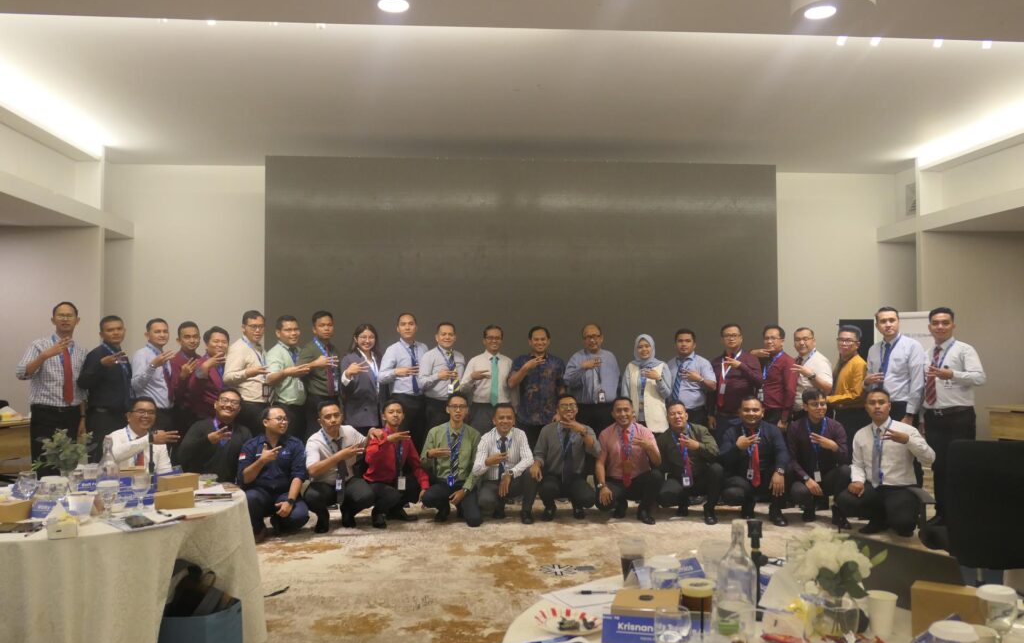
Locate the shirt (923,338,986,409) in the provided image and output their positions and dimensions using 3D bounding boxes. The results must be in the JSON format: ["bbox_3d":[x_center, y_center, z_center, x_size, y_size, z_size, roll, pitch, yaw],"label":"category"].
[{"bbox_3d":[3.575,0.413,6.450,0.380,0.570,0.540,1,-2,-38],"label":"shirt"}]

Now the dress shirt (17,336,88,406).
[{"bbox_3d":[-3.396,0.370,5.900,0.520,0.530,0.330,1,-2,-44],"label":"dress shirt"}]

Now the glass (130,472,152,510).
[{"bbox_3d":[-1.675,0.768,3.600,0.087,0.171,0.087,0,-2,0],"label":"glass"}]

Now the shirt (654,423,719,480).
[{"bbox_3d":[1.512,1.139,6.900,0.530,0.510,0.340,-1,-2,18],"label":"shirt"}]

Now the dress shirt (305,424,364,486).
[{"bbox_3d":[-1.440,1.093,6.500,0.450,0.450,0.340,1,-2,-33],"label":"dress shirt"}]

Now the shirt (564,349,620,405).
[{"bbox_3d":[0.743,0.507,7.350,0.490,0.520,0.330,0,-2,-5],"label":"shirt"}]

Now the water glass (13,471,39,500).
[{"bbox_3d":[-2.076,0.717,3.420,0.080,0.155,0.080,0,-2,0],"label":"water glass"}]

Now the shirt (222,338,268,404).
[{"bbox_3d":[-2.183,0.403,6.550,0.370,0.540,0.470,-1,-2,30],"label":"shirt"}]

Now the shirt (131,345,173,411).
[{"bbox_3d":[-2.993,0.459,6.650,0.320,0.550,0.460,-1,-2,30],"label":"shirt"}]

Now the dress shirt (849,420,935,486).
[{"bbox_3d":[2.938,1.027,6.200,0.600,0.530,0.400,-2,-3,42],"label":"dress shirt"}]

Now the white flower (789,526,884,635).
[{"bbox_3d":[0.758,0.604,1.850,0.225,0.250,0.210,0,-2,0],"label":"white flower"}]

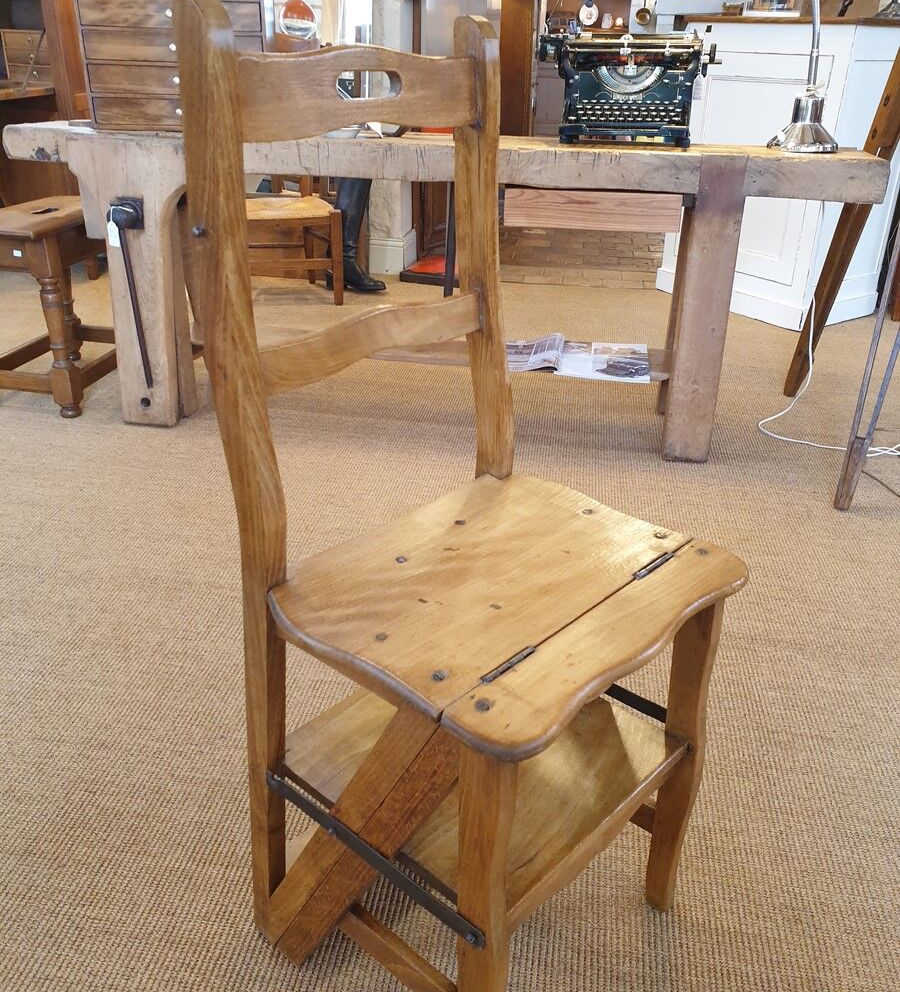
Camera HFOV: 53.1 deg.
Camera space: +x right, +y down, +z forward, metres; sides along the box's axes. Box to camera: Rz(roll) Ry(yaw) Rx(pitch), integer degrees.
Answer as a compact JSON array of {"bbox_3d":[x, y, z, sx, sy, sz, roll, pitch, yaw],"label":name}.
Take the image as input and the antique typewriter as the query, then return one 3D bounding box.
[{"bbox_3d":[0.402,-0.955,2.095,0.400,0.243,0.340,6,25,10],"label":"antique typewriter"}]

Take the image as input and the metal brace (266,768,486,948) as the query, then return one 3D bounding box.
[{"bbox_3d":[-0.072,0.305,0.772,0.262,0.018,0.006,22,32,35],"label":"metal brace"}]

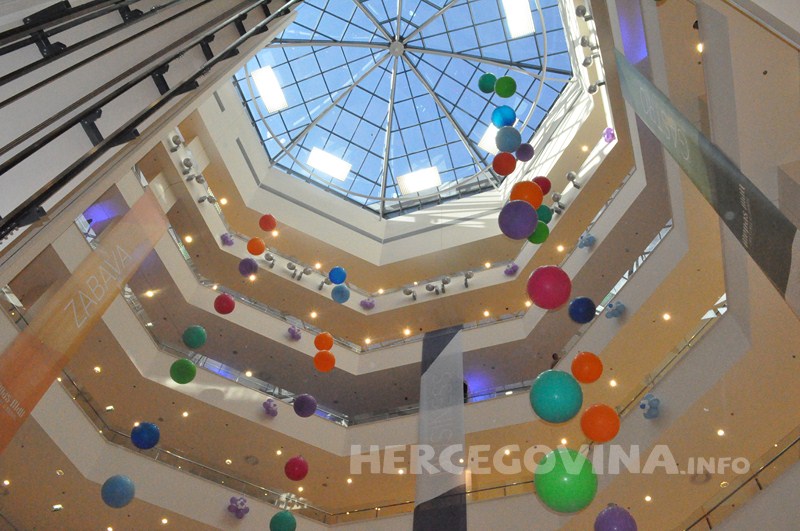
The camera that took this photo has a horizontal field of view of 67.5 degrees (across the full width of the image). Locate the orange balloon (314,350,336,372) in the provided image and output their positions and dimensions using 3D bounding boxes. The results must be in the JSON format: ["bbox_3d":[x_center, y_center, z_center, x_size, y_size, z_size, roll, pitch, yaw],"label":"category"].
[{"bbox_3d":[-2.830,3.632,22.640,0.812,0.845,0.812,2,-56,3],"label":"orange balloon"}]

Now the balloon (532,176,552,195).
[{"bbox_3d":[5.615,-3.157,23.732,0.733,0.733,0.733,2,-57,3],"label":"balloon"}]

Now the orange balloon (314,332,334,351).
[{"bbox_3d":[-2.932,2.952,23.107,0.734,0.734,0.734,2,-57,3],"label":"orange balloon"}]

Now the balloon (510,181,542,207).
[{"bbox_3d":[3.070,-1.644,14.480,0.795,0.827,0.795,2,-56,3],"label":"balloon"}]

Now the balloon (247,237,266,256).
[{"bbox_3d":[-5.962,-0.786,24.870,0.739,0.739,0.739,2,-57,3],"label":"balloon"}]

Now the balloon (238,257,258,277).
[{"bbox_3d":[-6.332,0.096,25.040,0.790,0.822,0.790,2,-56,3],"label":"balloon"}]

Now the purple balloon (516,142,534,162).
[{"bbox_3d":[5.362,-4.841,25.700,0.747,0.747,0.747,2,-57,3],"label":"purple balloon"}]

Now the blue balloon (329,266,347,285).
[{"bbox_3d":[-2.819,0.464,27.280,0.811,0.843,0.811,2,-56,3],"label":"blue balloon"}]

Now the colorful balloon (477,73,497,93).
[{"bbox_3d":[3.502,-7.242,23.840,0.764,0.795,0.764,2,-56,3],"label":"colorful balloon"}]

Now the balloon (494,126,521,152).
[{"bbox_3d":[3.260,-3.754,17.920,0.778,0.809,0.778,2,-56,3],"label":"balloon"}]

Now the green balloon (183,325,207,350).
[{"bbox_3d":[-6.641,2.313,19.398,0.748,0.748,0.748,2,-57,3],"label":"green balloon"}]

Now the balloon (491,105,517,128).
[{"bbox_3d":[3.357,-4.785,19.280,0.788,0.820,0.788,2,-56,3],"label":"balloon"}]

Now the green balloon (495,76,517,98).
[{"bbox_3d":[3.728,-6.280,21.101,0.740,0.740,0.740,2,-57,3],"label":"green balloon"}]

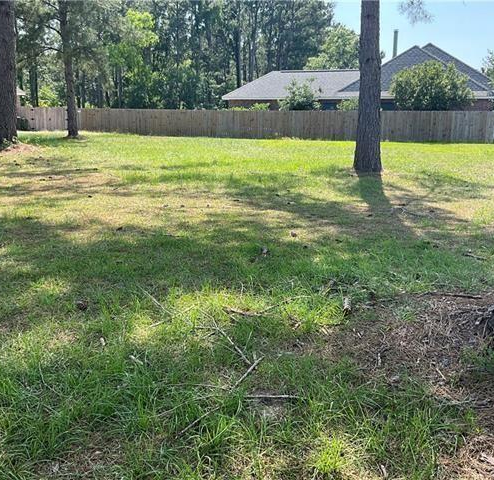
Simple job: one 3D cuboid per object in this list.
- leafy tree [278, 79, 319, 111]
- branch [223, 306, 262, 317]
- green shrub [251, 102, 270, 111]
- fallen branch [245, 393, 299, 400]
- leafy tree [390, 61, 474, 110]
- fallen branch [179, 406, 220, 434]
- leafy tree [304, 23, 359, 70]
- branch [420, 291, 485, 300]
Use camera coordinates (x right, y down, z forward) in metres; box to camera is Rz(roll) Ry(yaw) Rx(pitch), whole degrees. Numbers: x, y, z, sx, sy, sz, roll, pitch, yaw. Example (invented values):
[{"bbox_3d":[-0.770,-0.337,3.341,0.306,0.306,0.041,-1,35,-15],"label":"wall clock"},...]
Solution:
[{"bbox_3d":[3.661,-9.352,37.862,2.824,3.934,2.824,0,14,0],"label":"leafy tree"},{"bbox_3d":[-0.038,0.569,4.252,0.333,0.045,0.070,6,15,24],"label":"branch"},{"bbox_3d":[0.869,-8.443,37.571,1.401,2.308,1.401,0,14,0],"label":"green shrub"},{"bbox_3d":[0.143,0.878,2.998,0.303,0.030,0.035,0,14,-2],"label":"fallen branch"},{"bbox_3d":[11.949,-9.235,35.316,5.533,4.924,4.800,0,14,0],"label":"leafy tree"},{"bbox_3d":[-0.239,0.933,2.773,0.040,0.035,0.312,11,17,37],"label":"fallen branch"},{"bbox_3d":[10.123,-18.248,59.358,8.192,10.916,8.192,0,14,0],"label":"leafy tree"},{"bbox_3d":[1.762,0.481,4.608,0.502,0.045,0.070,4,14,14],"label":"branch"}]

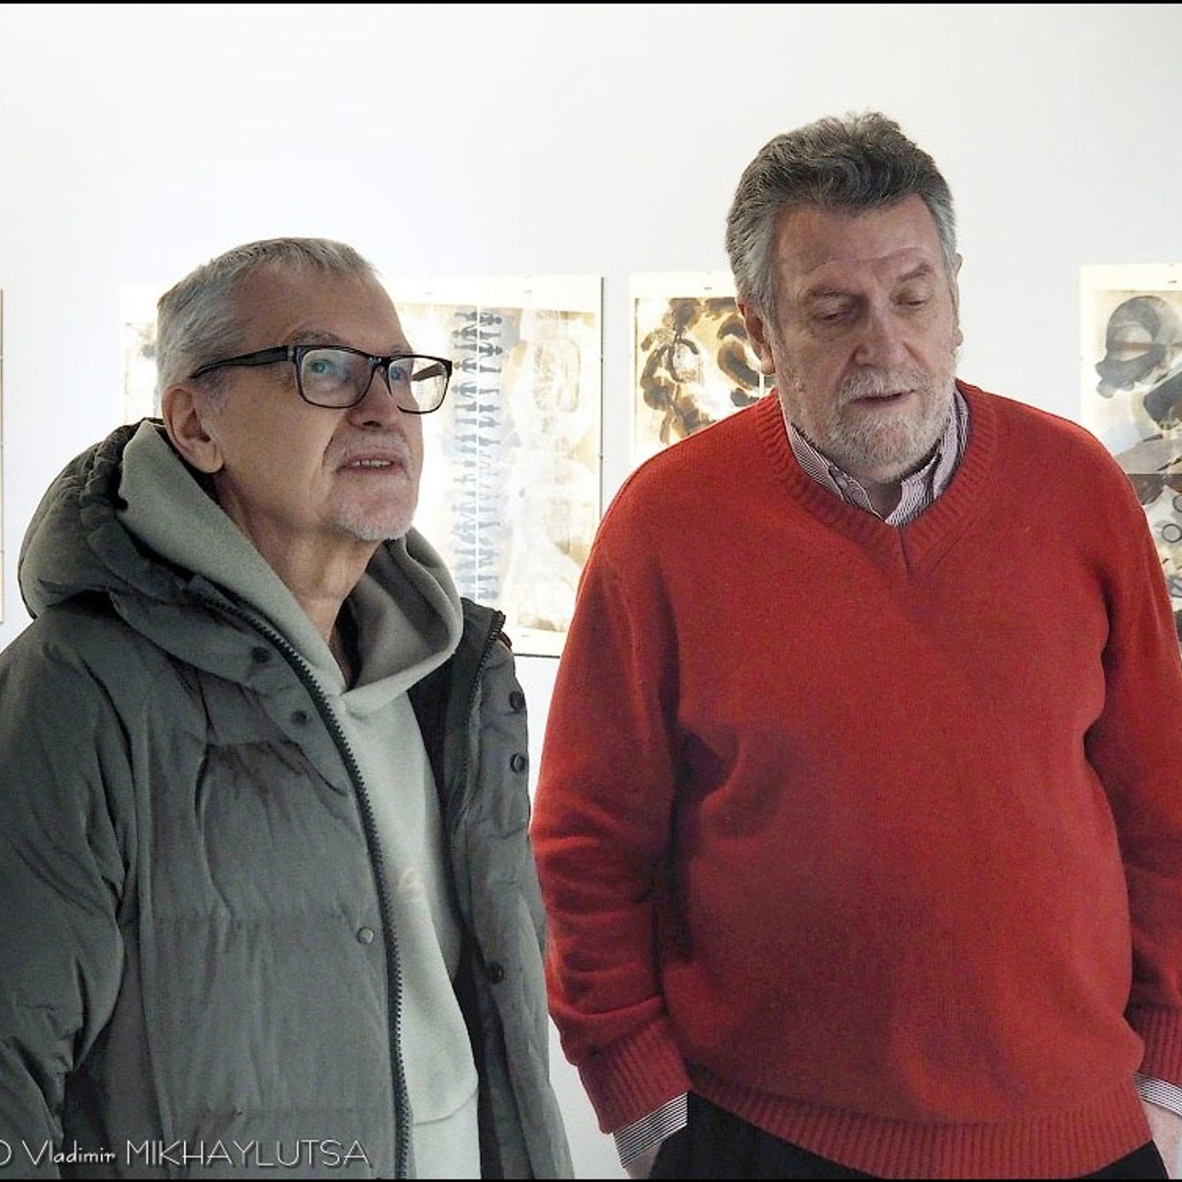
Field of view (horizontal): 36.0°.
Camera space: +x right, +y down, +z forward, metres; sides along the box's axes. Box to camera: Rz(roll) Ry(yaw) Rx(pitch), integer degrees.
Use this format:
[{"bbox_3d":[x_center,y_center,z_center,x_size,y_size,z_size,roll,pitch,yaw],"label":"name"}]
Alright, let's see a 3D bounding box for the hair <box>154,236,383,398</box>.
[{"bbox_3d":[-0.255,-0.210,1.430,0.190,0.155,0.165,-2,1,43],"label":"hair"}]

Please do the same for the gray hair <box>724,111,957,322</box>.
[{"bbox_3d":[0.203,-0.296,1.470,0.180,0.190,0.205,-7,10,-8],"label":"gray hair"}]

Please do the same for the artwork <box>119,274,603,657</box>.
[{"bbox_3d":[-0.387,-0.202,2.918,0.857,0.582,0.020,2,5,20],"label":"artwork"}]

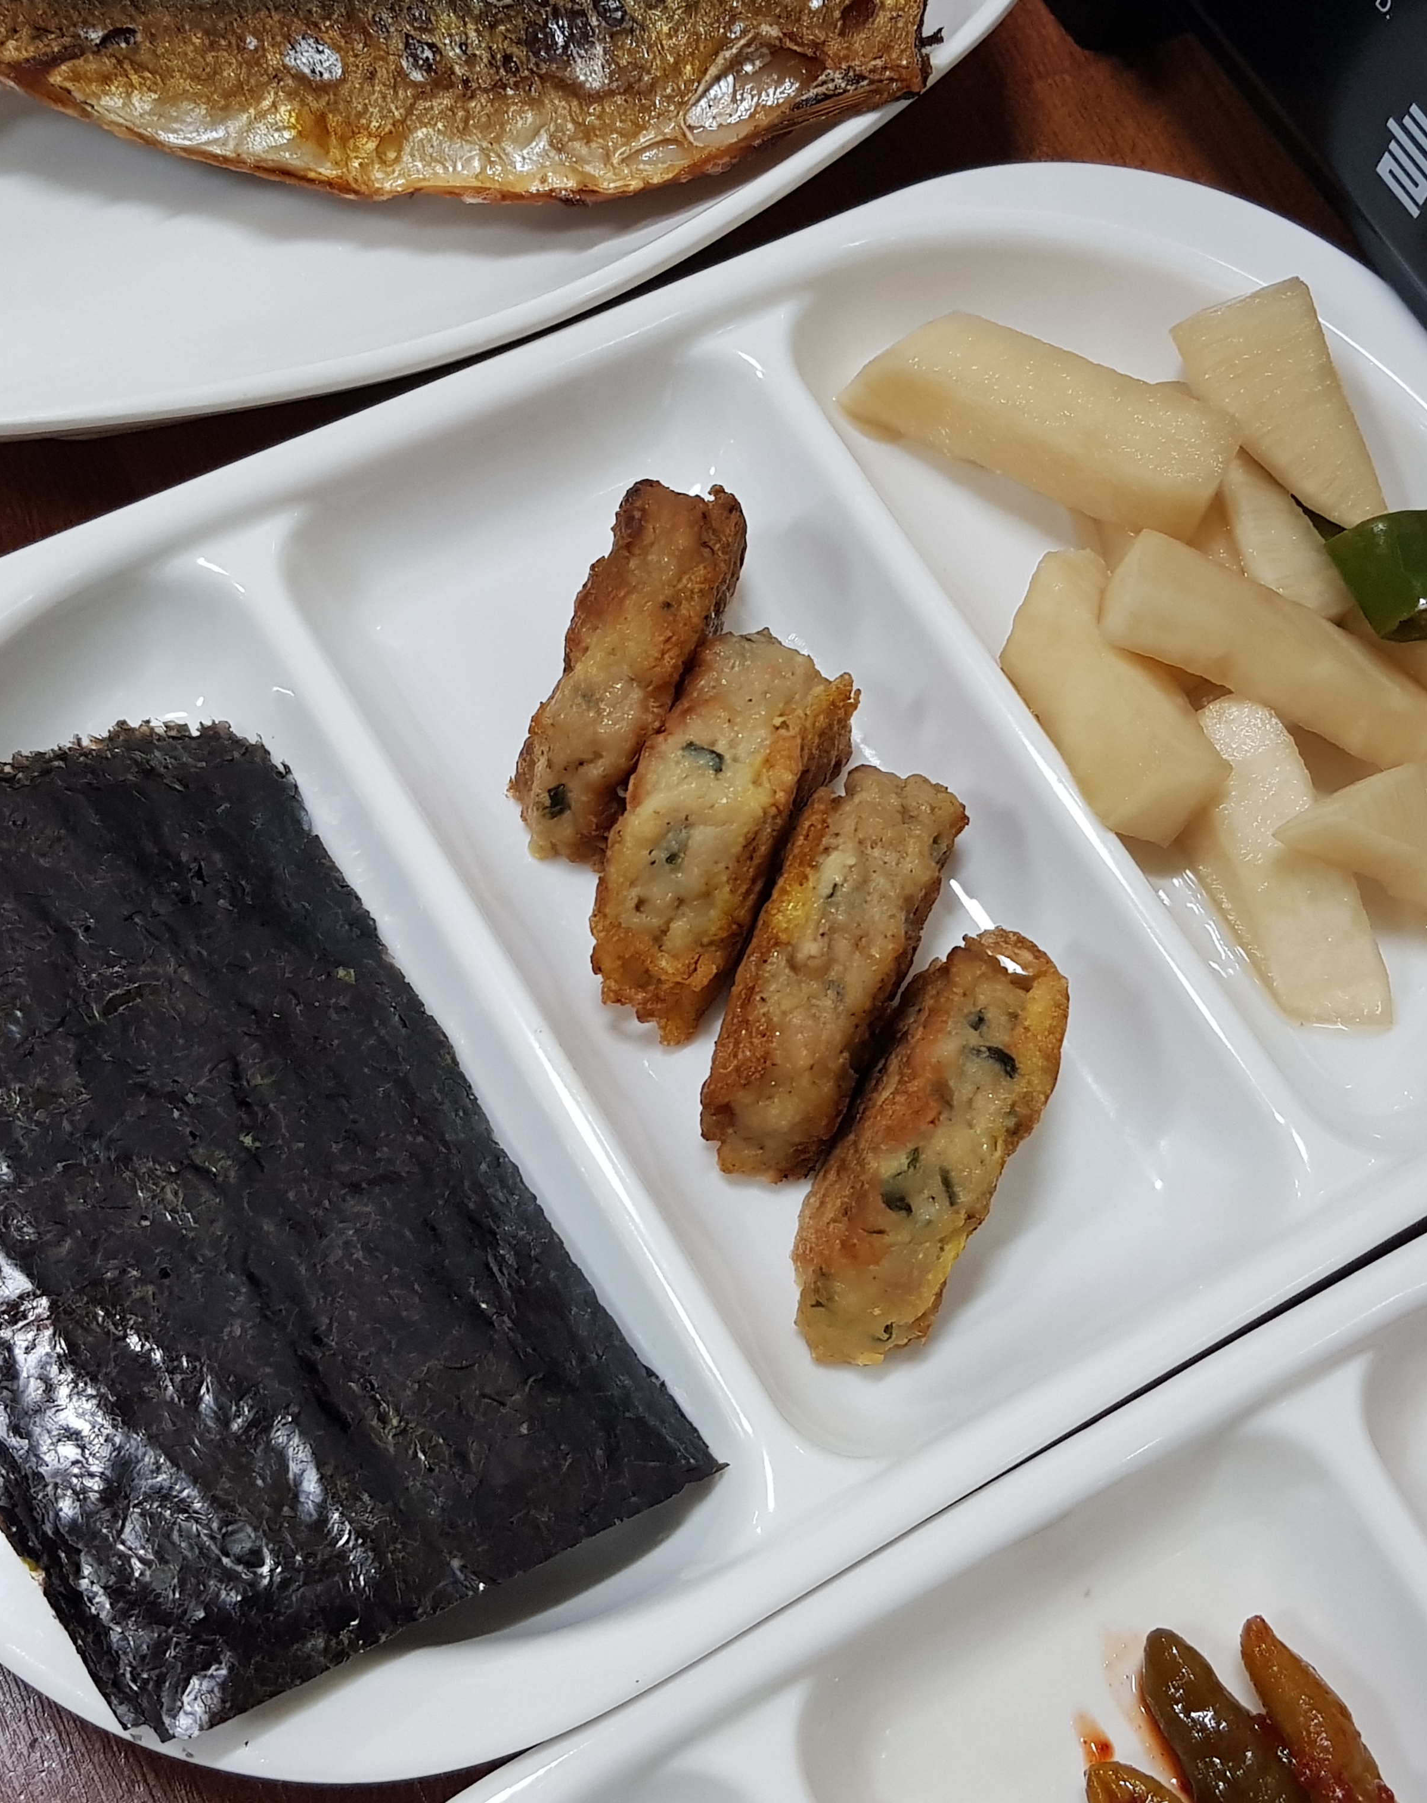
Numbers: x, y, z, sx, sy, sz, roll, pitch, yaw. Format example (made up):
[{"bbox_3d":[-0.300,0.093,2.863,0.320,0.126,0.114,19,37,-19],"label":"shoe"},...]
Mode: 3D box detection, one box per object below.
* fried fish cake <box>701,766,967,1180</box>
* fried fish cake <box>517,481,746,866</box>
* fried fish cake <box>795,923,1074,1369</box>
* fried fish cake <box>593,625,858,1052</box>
[{"bbox_3d":[0.017,0.010,0.256,0.021,0.020,0.061,23,69,4],"label":"fried fish cake"},{"bbox_3d":[-0.013,-0.035,0.271,0.018,0.020,0.062,20,69,3],"label":"fried fish cake"},{"bbox_3d":[0.030,0.033,0.248,0.019,0.020,0.061,26,69,5],"label":"fried fish cake"},{"bbox_3d":[0.001,-0.011,0.263,0.024,0.020,0.060,22,69,3],"label":"fried fish cake"}]

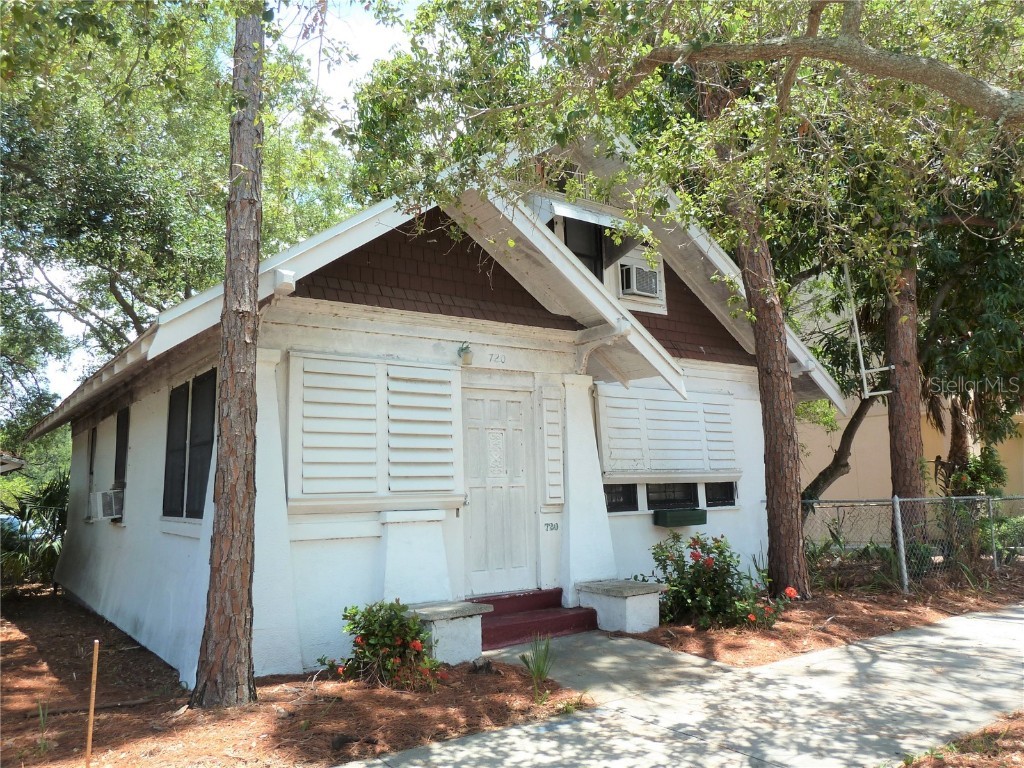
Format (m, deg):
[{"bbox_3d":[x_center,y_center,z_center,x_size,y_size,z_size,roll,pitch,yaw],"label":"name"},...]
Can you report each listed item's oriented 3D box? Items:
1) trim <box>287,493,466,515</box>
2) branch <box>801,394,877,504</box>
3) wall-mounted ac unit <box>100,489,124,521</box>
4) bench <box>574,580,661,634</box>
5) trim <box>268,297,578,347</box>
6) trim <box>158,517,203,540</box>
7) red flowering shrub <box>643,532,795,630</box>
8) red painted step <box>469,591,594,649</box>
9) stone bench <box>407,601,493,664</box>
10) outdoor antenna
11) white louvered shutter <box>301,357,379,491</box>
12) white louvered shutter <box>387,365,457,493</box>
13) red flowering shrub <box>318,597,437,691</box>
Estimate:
[{"bbox_3d":[-1.154,1.061,6.539,1.720,0.125,0.110,4,-10,-35],"label":"trim"},{"bbox_3d":[5.033,1.010,11.400,1.120,1.700,0.450,-2,-7,0],"label":"branch"},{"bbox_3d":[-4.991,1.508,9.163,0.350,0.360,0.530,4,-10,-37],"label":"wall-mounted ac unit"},{"bbox_3d":[1.104,2.250,7.507,0.570,0.390,0.740,4,-10,-35],"label":"bench"},{"bbox_3d":[-0.646,-0.582,7.099,3.320,0.145,0.120,4,-10,-35],"label":"trim"},{"bbox_3d":[-3.072,1.320,6.828,0.070,0.170,1.620,4,-10,-37],"label":"trim"},{"bbox_3d":[2.102,1.999,7.600,1.150,0.880,0.920,4,-9,-37],"label":"red flowering shrub"},{"bbox_3d":[0.127,2.261,7.189,1.500,0.410,0.390,4,-9,-37],"label":"red painted step"},{"bbox_3d":[-0.597,2.162,6.478,0.640,0.430,0.620,4,-9,-37],"label":"stone bench"},{"bbox_3d":[5.028,-0.752,10.400,0.620,1.850,0.300,-6,-9,25],"label":"outdoor antenna"},{"bbox_3d":[-1.492,0.369,6.437,0.690,1.160,0.060,4,-10,-35],"label":"white louvered shutter"},{"bbox_3d":[-0.833,0.415,6.842,0.690,1.160,0.060,4,-9,-37],"label":"white louvered shutter"},{"bbox_3d":[-1.010,1.978,5.680,0.730,0.570,0.600,4,-9,-37],"label":"red flowering shrub"}]

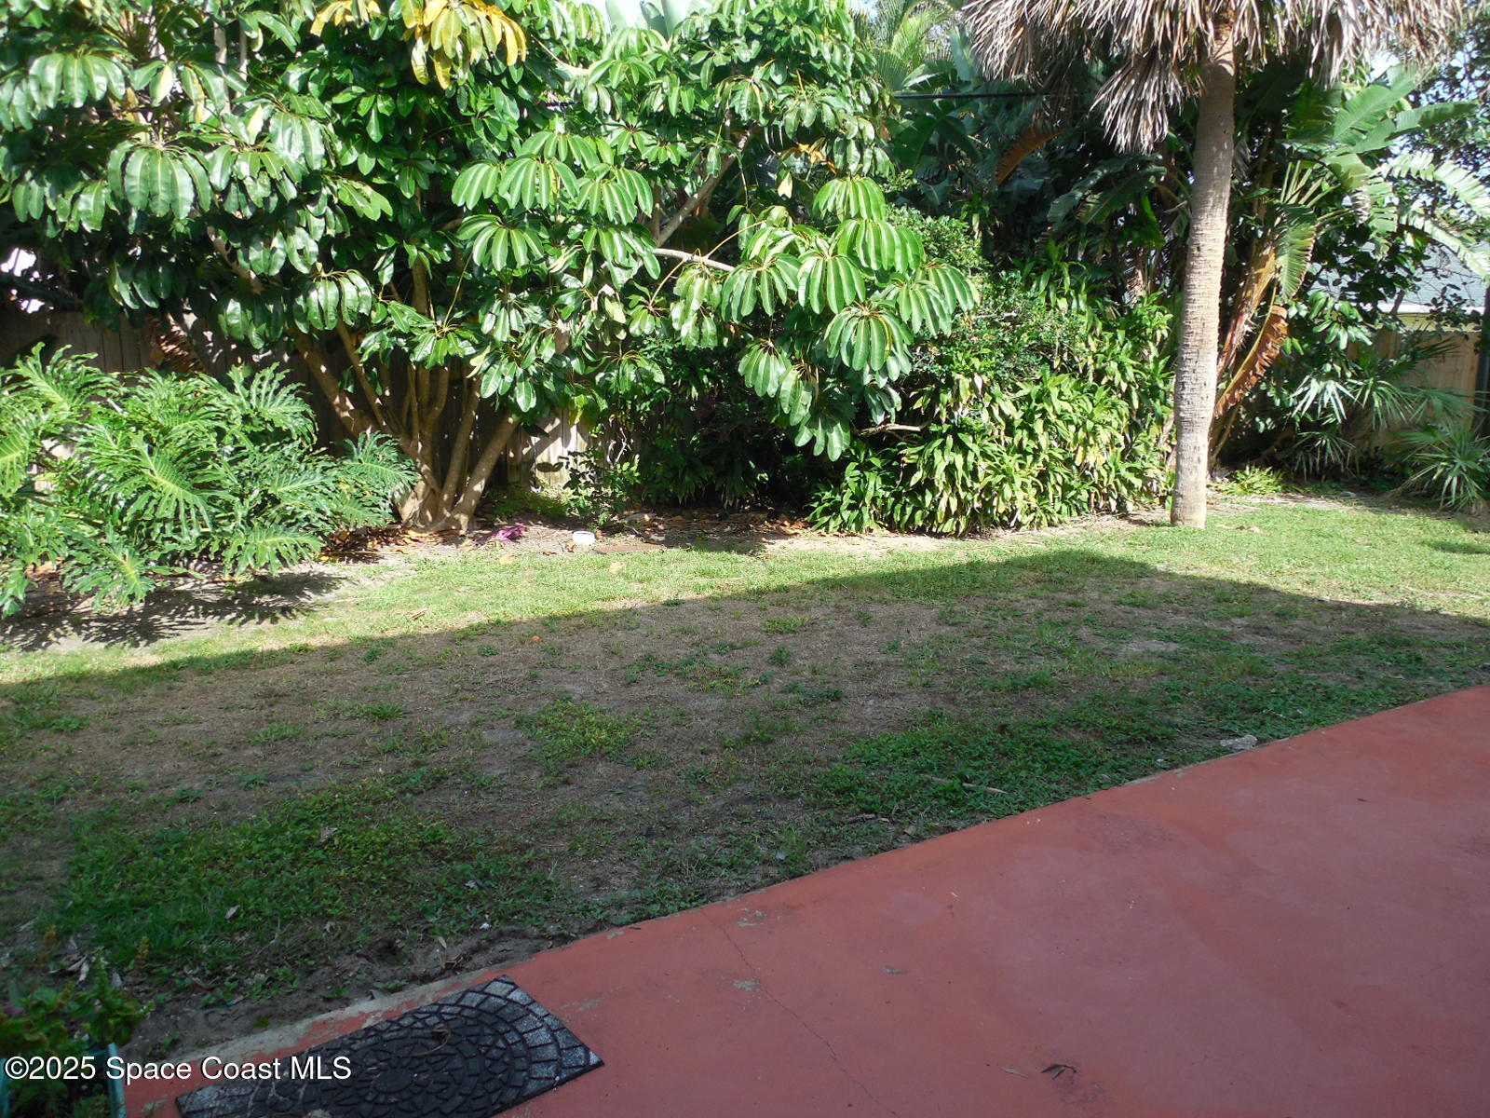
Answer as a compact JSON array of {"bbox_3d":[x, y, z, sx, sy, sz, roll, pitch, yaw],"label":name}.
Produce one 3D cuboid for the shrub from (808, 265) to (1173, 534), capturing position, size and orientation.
[{"bbox_3d":[2.330,-1.554,10.389,3.150,2.420,1.900,-3,11,-15],"label":"shrub"}]

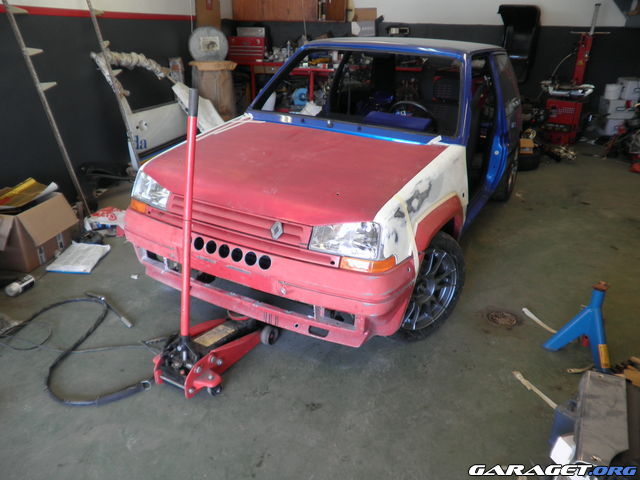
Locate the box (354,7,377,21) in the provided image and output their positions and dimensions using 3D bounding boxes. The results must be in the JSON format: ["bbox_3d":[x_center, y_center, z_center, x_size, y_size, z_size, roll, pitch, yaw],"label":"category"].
[{"bbox_3d":[0.672,-3.338,7.100,0.320,0.200,0.250,-1,24,-5],"label":"box"}]

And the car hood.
[{"bbox_3d":[-0.124,-0.414,2.452,1.290,0.130,1.004,14,36,26],"label":"car hood"}]

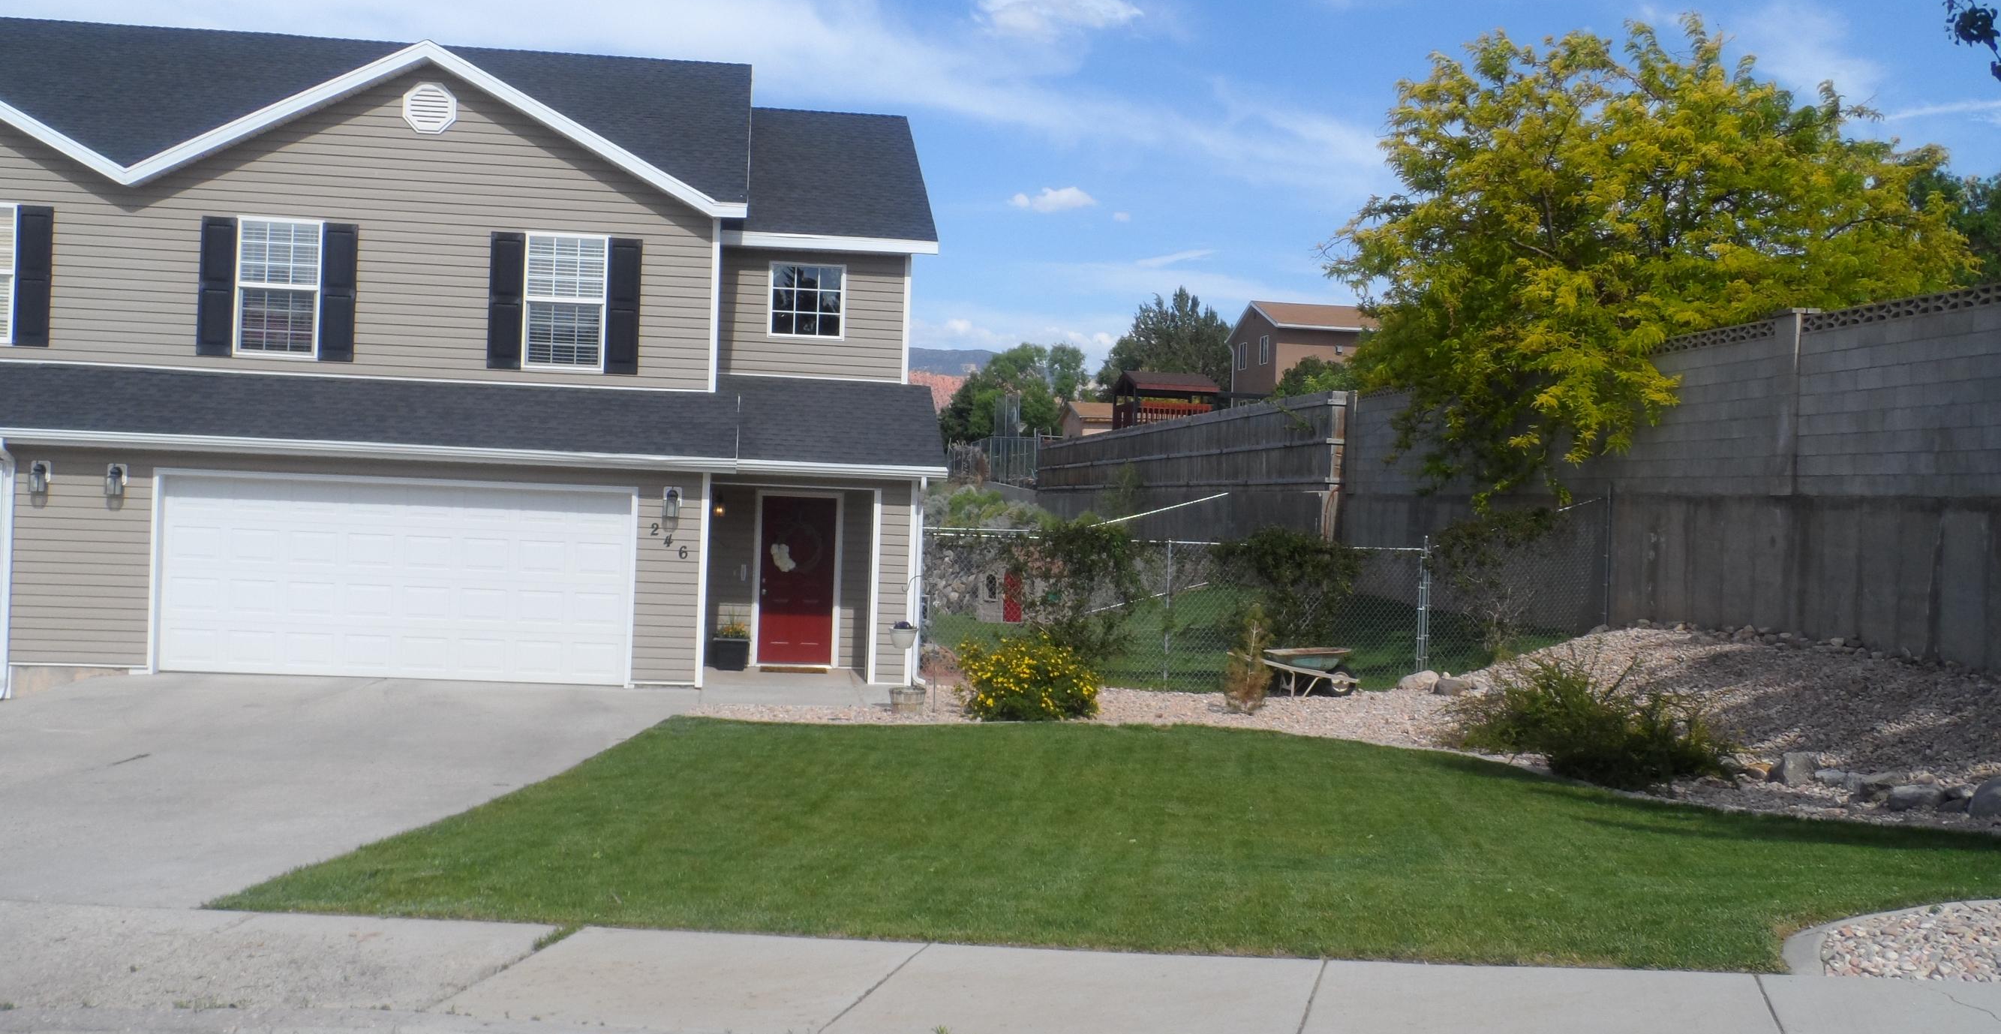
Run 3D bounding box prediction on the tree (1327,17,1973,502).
[{"bbox_3d":[8.648,-3.378,24.600,8.600,6.600,8.000,2,0,0],"label":"tree"}]

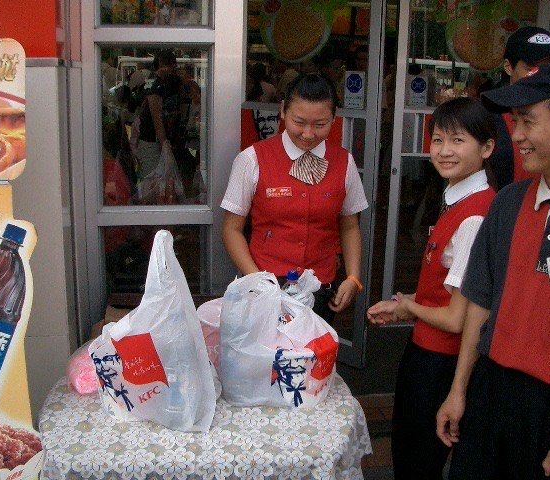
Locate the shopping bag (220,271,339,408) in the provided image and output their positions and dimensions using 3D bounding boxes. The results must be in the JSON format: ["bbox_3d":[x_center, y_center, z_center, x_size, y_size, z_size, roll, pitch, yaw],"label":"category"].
[{"bbox_3d":[0.010,0.231,1.695,0.310,0.315,0.260,-5,14,-27],"label":"shopping bag"}]

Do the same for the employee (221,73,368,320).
[{"bbox_3d":[0.060,0.253,2.227,0.480,1.605,0.330,1,13,-3],"label":"employee"}]

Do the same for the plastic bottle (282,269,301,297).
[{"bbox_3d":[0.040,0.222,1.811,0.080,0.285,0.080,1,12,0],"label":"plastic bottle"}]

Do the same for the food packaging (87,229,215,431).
[{"bbox_3d":[-0.289,0.192,1.555,0.285,0.440,0.230,5,13,18],"label":"food packaging"}]

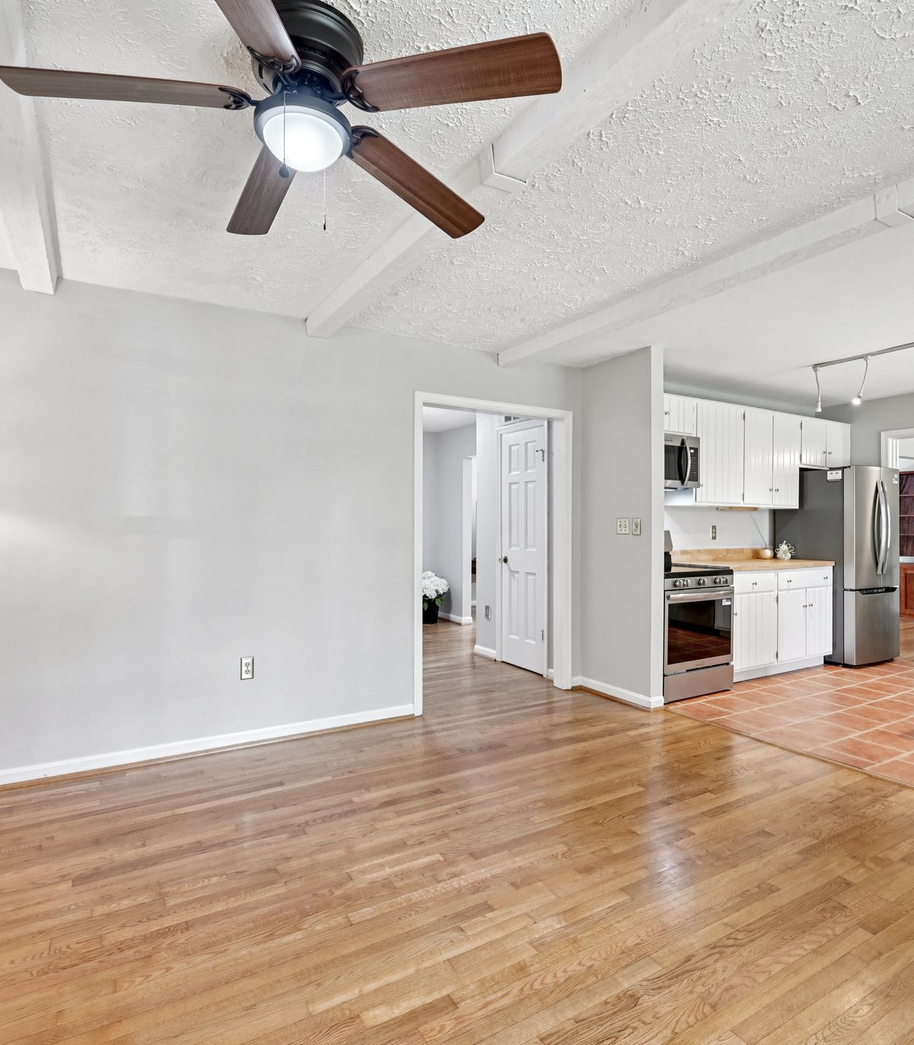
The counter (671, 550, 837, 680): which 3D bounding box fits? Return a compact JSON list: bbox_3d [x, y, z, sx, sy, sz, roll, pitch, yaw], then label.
[{"bbox_3d":[2.517,0.770,5.206,1.410,0.970,0.660,0,0,-30],"label":"counter"}]

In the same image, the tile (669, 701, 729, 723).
[{"bbox_3d":[1.635,1.259,4.054,0.305,0.012,0.272,0,0,-30],"label":"tile"}]

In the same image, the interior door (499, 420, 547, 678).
[{"bbox_3d":[0.578,0.246,5.221,0.036,2.030,0.615,0,-1,-30],"label":"interior door"}]

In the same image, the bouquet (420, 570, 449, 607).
[{"bbox_3d":[-0.372,0.863,7.880,0.500,0.470,0.480,0,-1,0],"label":"bouquet"}]

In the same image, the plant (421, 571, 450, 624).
[{"bbox_3d":[-0.350,0.935,7.650,0.480,0.640,0.480,0,0,0],"label":"plant"}]

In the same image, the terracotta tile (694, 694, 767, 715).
[{"bbox_3d":[1.889,1.255,4.183,0.293,0.010,0.290,0,-1,-30],"label":"terracotta tile"}]

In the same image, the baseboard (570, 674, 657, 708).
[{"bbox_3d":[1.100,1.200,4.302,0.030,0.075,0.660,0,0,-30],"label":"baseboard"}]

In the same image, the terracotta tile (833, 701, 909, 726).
[{"bbox_3d":[2.736,1.259,3.990,0.290,0.012,0.272,0,0,-30],"label":"terracotta tile"}]

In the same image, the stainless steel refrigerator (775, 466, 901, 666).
[{"bbox_3d":[3.549,0.387,5.659,0.770,1.735,0.800,0,0,-30],"label":"stainless steel refrigerator"}]

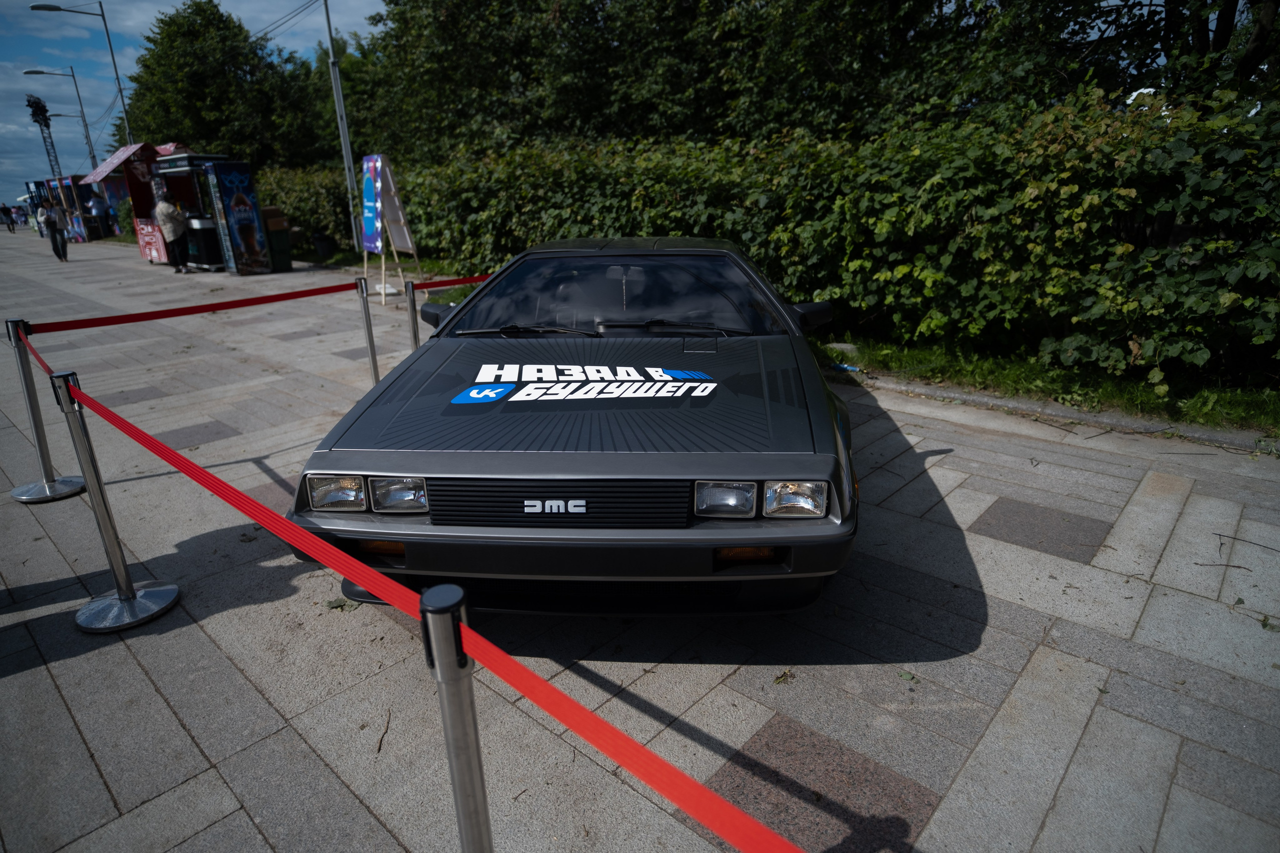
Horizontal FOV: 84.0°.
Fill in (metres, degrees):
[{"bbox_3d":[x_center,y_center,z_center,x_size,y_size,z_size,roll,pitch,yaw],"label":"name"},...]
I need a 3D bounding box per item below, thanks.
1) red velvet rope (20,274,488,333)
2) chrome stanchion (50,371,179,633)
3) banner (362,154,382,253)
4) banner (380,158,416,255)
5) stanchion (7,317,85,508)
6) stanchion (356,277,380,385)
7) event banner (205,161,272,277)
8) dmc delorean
[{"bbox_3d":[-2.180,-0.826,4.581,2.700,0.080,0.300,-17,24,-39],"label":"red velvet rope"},{"bbox_3d":[-1.939,0.254,2.548,0.320,0.900,0.320,-2,18,0],"label":"chrome stanchion"},{"bbox_3d":[-3.944,-3.273,10.511,0.050,1.360,0.920,-5,17,-36],"label":"banner"},{"bbox_3d":[-3.720,-3.321,10.664,0.050,1.360,0.920,-24,27,-29],"label":"banner"},{"bbox_3d":[-3.179,-0.096,3.726,0.320,0.900,0.320,-2,18,0],"label":"stanchion"},{"bbox_3d":[-1.939,-0.620,5.218,0.320,0.900,0.320,-2,18,0],"label":"stanchion"},{"bbox_3d":[-8.573,-4.435,15.245,0.660,2.270,0.700,-17,24,-39],"label":"event banner"},{"bbox_3d":[-0.035,-0.414,4.034,1.940,1.140,4.220,0,18,6],"label":"dmc delorean"}]

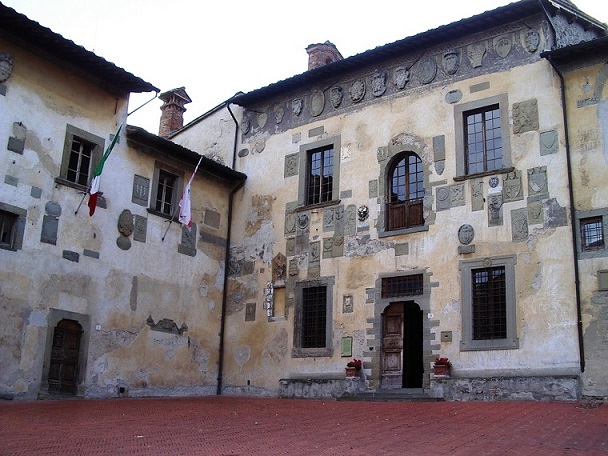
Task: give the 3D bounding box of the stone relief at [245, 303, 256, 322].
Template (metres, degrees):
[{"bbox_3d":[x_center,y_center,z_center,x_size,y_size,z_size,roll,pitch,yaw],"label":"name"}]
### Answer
[{"bbox_3d":[-1.847,2.963,23.395,0.448,0.613,0.100,-10,-19,36],"label":"stone relief"}]

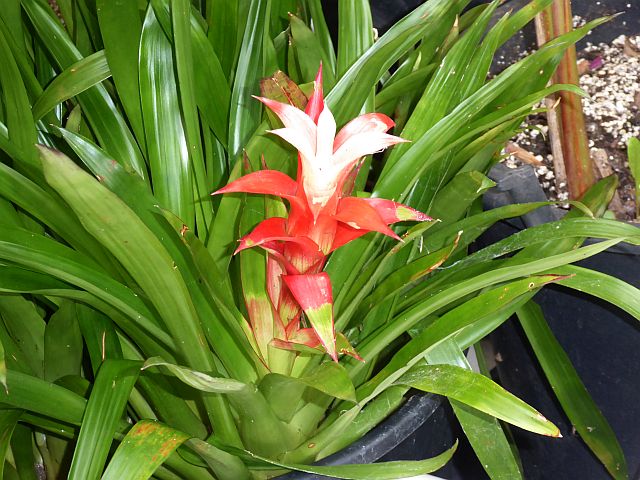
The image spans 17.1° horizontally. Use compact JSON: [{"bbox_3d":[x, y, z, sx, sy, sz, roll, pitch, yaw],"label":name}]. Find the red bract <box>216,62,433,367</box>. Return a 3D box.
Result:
[{"bbox_3d":[0.000,-0.019,1.200,0.120,0.170,0.110,4,33,-3],"label":"red bract"}]

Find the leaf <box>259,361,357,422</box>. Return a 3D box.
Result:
[{"bbox_3d":[-0.007,0.088,1.235,0.054,0.034,0.032,0,33,0],"label":"leaf"}]

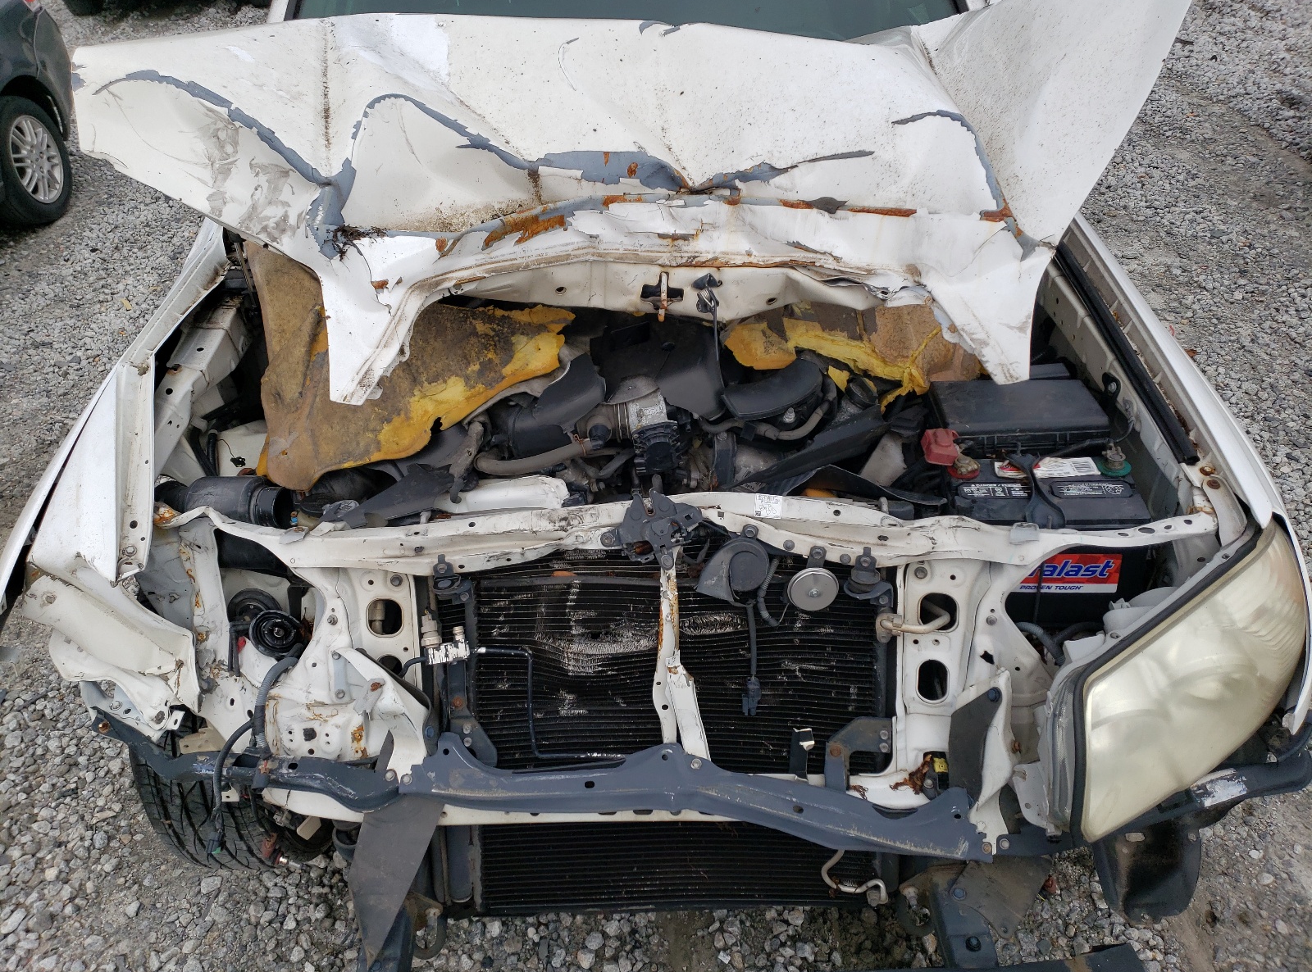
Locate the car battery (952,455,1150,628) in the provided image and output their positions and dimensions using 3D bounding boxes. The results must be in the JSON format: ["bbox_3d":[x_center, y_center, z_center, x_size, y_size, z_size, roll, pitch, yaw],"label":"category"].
[{"bbox_3d":[0.605,0.090,1.569,0.267,0.210,0.171,-1,33,10],"label":"car battery"}]

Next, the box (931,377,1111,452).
[{"bbox_3d":[0.623,-0.105,1.716,0.262,0.094,0.168,0,35,3],"label":"box"}]

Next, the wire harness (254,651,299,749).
[{"bbox_3d":[-0.543,0.313,1.411,0.059,0.129,0.059,-2,35,0],"label":"wire harness"}]

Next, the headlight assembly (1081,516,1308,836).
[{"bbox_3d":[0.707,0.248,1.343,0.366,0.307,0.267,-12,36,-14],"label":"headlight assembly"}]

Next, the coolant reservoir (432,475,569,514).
[{"bbox_3d":[-0.238,0.055,1.576,0.218,0.129,0.109,-2,35,0],"label":"coolant reservoir"}]

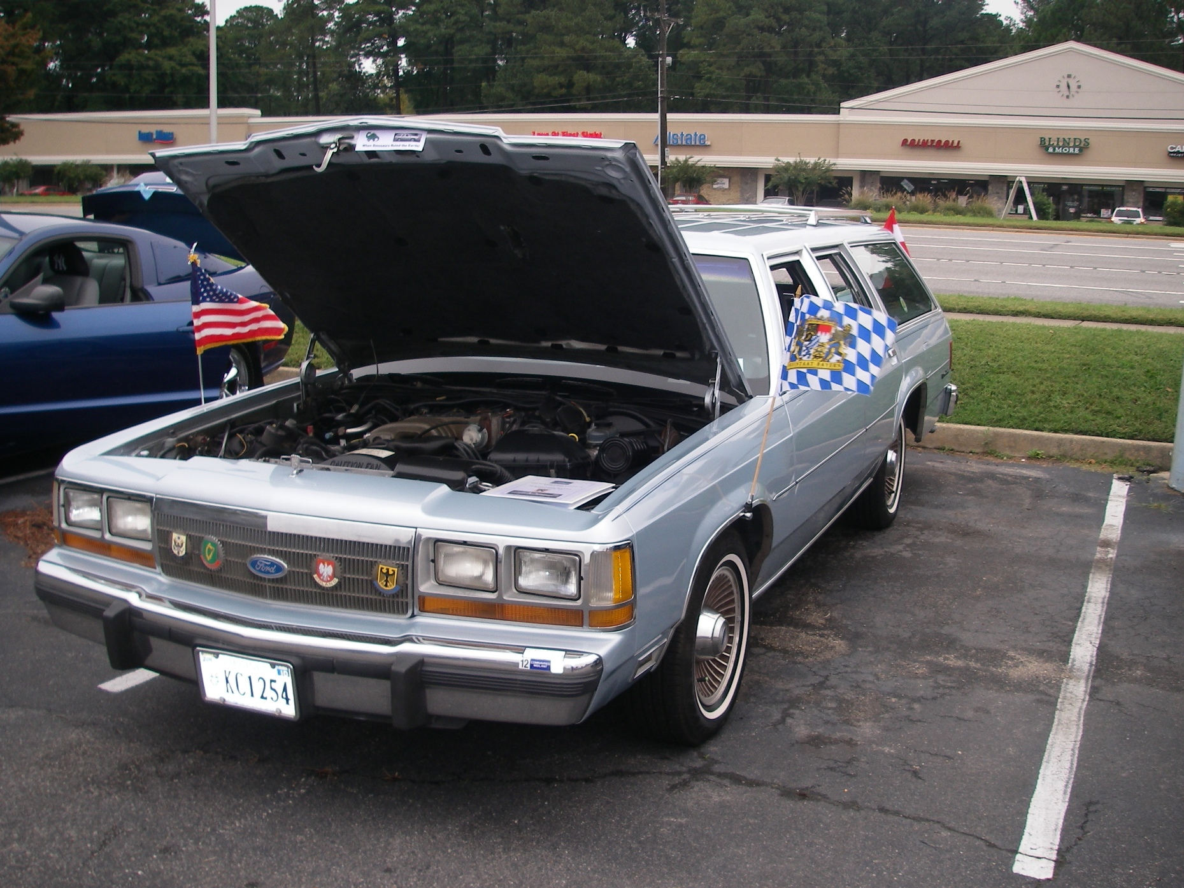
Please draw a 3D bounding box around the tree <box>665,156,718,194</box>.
[{"bbox_3d":[4.093,-10.626,54.000,2.191,2.690,2.081,1,11,0],"label":"tree"}]

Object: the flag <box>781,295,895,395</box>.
[{"bbox_3d":[0.751,-0.300,3.960,0.400,0.310,0.100,-5,12,-27],"label":"flag"}]

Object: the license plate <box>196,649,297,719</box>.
[{"bbox_3d":[-0.861,0.599,3.243,0.305,0.154,0.020,5,11,22],"label":"license plate"}]

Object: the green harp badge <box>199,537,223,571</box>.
[{"bbox_3d":[-0.967,0.279,3.299,0.075,0.082,0.014,8,13,33],"label":"green harp badge"}]

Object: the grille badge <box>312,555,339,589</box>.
[{"bbox_3d":[-0.649,0.312,3.166,0.068,0.078,0.014,3,11,12],"label":"grille badge"}]

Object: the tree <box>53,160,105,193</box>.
[{"bbox_3d":[-24.445,-12.377,62.000,2.515,2.383,2.389,1,11,0],"label":"tree"}]

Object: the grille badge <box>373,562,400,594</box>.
[{"bbox_3d":[-0.496,0.323,3.134,0.070,0.077,0.014,3,11,12],"label":"grille badge"}]

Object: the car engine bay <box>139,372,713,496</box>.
[{"bbox_3d":[-0.434,0.086,4.080,1.500,0.420,1.300,5,11,22],"label":"car engine bay"}]

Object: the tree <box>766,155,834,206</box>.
[{"bbox_3d":[8.506,-10.392,53.000,2.716,2.716,2.580,1,11,0],"label":"tree"}]

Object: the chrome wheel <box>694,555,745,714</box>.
[{"bbox_3d":[0.349,0.575,3.897,0.170,0.480,0.480,5,11,22],"label":"chrome wheel"}]

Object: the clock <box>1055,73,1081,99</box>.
[{"bbox_3d":[27.123,-20.355,74.000,1.500,1.500,0.100,4,11,18],"label":"clock"}]

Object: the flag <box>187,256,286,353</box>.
[{"bbox_3d":[-1.211,-0.470,4.450,0.350,0.330,0.100,-4,12,-25],"label":"flag"}]

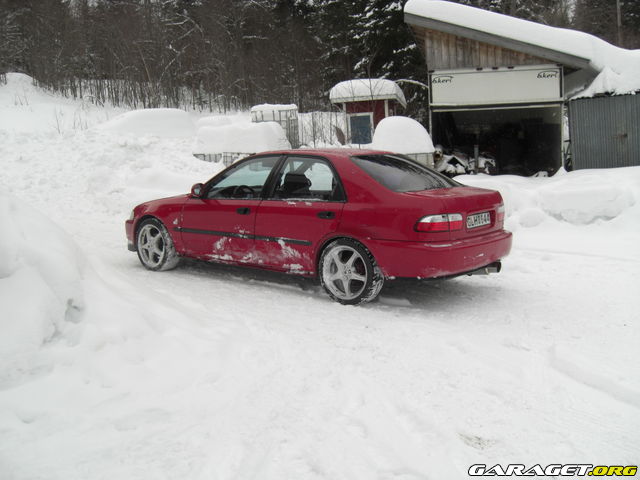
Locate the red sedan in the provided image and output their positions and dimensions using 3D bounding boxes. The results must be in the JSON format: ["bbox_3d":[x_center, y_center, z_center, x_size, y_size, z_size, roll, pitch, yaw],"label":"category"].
[{"bbox_3d":[-0.263,-0.284,7.500,4.390,1.360,1.710,6,9,37],"label":"red sedan"}]

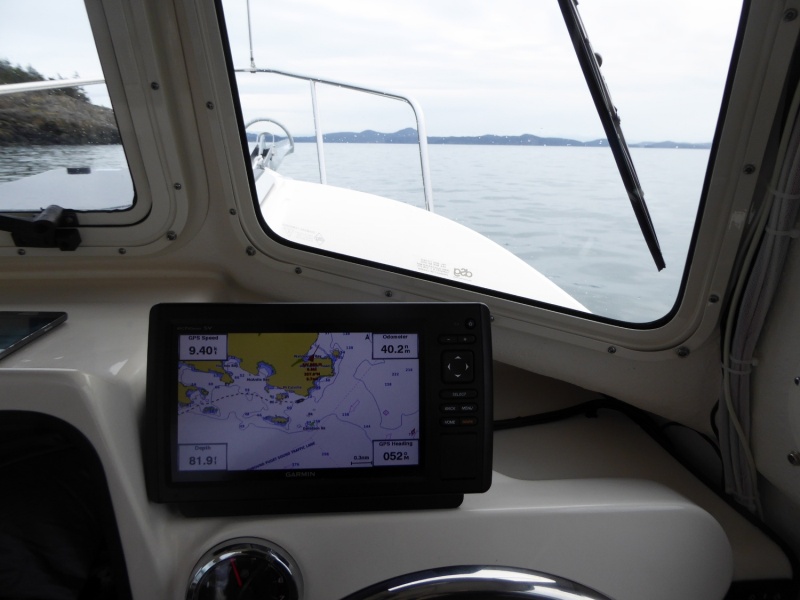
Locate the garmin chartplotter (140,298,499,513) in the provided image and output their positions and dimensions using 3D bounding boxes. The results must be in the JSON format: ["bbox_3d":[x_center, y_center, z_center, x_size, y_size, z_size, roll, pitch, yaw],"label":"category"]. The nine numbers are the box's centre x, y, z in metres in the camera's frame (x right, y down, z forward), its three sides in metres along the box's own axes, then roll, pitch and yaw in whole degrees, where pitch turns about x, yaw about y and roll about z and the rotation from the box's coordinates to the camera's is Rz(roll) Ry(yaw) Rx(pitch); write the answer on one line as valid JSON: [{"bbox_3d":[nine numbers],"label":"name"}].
[{"bbox_3d":[-0.067,0.094,0.521,0.286,0.182,0.082,0,-1,-5],"label":"garmin chartplotter"}]

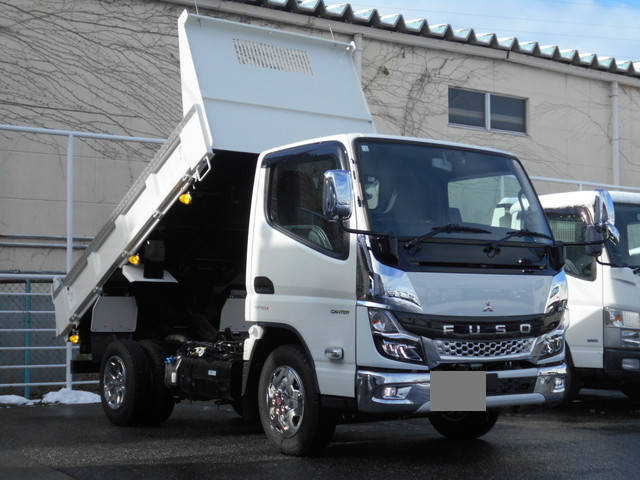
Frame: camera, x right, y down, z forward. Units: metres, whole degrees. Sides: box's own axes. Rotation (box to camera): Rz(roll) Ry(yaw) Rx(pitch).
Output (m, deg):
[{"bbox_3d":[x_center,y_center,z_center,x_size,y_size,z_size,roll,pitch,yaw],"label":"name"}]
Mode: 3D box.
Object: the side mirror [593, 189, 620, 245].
[{"bbox_3d":[1.892,-0.149,7.126,0.190,0.360,0.130,3,-5,-35],"label":"side mirror"}]

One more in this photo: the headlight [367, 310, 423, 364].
[{"bbox_3d":[0.436,0.552,6.118,0.344,0.309,0.192,3,-5,-34],"label":"headlight"}]

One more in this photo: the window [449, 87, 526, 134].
[{"bbox_3d":[2.749,-2.121,17.600,1.700,0.620,0.120,3,-5,-35],"label":"window"}]

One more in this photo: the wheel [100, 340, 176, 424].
[{"bbox_3d":[-1.491,1.180,8.904,0.435,0.698,0.698,3,-5,-34],"label":"wheel"}]

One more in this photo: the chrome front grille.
[{"bbox_3d":[0.986,0.649,6.402,0.810,0.145,0.100,3,-5,-35],"label":"chrome front grille"}]

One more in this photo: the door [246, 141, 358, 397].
[{"bbox_3d":[-0.091,0.179,6.637,0.170,1.520,1.180,3,-5,-35],"label":"door"}]

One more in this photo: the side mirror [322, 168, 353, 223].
[{"bbox_3d":[0.097,-0.248,5.887,0.162,0.288,0.091,1,-4,-19],"label":"side mirror"}]

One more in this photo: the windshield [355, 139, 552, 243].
[{"bbox_3d":[0.870,-0.300,6.645,1.488,0.678,0.162,3,-28,-34],"label":"windshield"}]

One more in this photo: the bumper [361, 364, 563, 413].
[{"bbox_3d":[0.966,0.889,6.422,1.690,0.253,0.253,3,-5,-34],"label":"bumper"}]

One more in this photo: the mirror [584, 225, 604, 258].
[{"bbox_3d":[2.365,0.004,9.277,0.162,0.278,0.086,1,-4,-14],"label":"mirror"}]

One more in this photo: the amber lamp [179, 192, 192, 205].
[{"bbox_3d":[-0.991,-0.298,7.923,0.076,0.081,0.096,3,-30,-34],"label":"amber lamp"}]

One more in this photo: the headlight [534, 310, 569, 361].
[{"bbox_3d":[1.471,0.609,6.846,0.310,0.320,0.190,3,-5,-35],"label":"headlight"}]

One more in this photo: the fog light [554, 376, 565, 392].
[{"bbox_3d":[1.519,0.926,6.860,0.110,0.105,0.090,3,-5,-35],"label":"fog light"}]

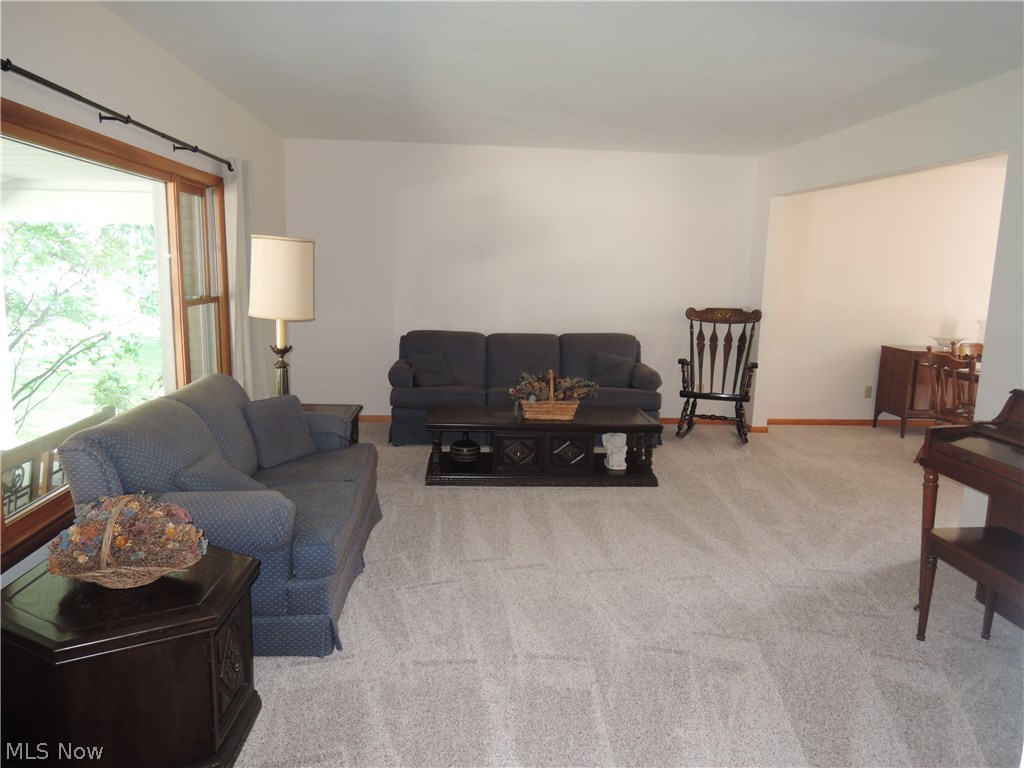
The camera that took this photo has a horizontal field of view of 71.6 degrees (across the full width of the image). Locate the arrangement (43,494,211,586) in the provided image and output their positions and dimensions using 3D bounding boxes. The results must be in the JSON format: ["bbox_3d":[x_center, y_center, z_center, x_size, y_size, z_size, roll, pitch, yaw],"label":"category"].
[{"bbox_3d":[-1.139,0.443,2.139,0.440,0.230,0.320,-1,10,-16],"label":"arrangement"}]

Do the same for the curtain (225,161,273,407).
[{"bbox_3d":[-1.751,-0.420,4.752,0.130,2.040,0.480,0,10,-5],"label":"curtain"}]

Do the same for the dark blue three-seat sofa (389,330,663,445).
[{"bbox_3d":[0.098,0.007,6.013,2.180,0.870,0.860,0,10,-5],"label":"dark blue three-seat sofa"}]

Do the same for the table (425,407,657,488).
[{"bbox_3d":[0.202,0.420,4.906,1.540,0.415,0.630,0,10,-5],"label":"table"}]

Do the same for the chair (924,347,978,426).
[{"bbox_3d":[3.370,0.179,5.322,0.540,0.890,0.480,0,10,-5],"label":"chair"}]

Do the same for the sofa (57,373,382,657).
[{"bbox_3d":[-1.159,0.432,3.225,0.970,0.880,1.500,0,10,-5],"label":"sofa"}]

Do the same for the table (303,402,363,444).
[{"bbox_3d":[-1.276,0.433,4.324,0.680,0.520,0.560,0,10,-5],"label":"table"}]

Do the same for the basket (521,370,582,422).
[{"bbox_3d":[0.276,0.059,4.835,0.385,0.330,0.250,0,10,-5],"label":"basket"}]

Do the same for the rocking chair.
[{"bbox_3d":[1.767,-0.110,6.170,0.640,1.110,0.760,4,10,16],"label":"rocking chair"}]

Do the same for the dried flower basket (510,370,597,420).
[{"bbox_3d":[0.290,0.060,4.837,0.600,0.330,0.310,0,10,-5],"label":"dried flower basket"}]

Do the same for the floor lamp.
[{"bbox_3d":[-1.348,-0.337,4.188,0.390,1.050,0.390,0,10,-5],"label":"floor lamp"}]

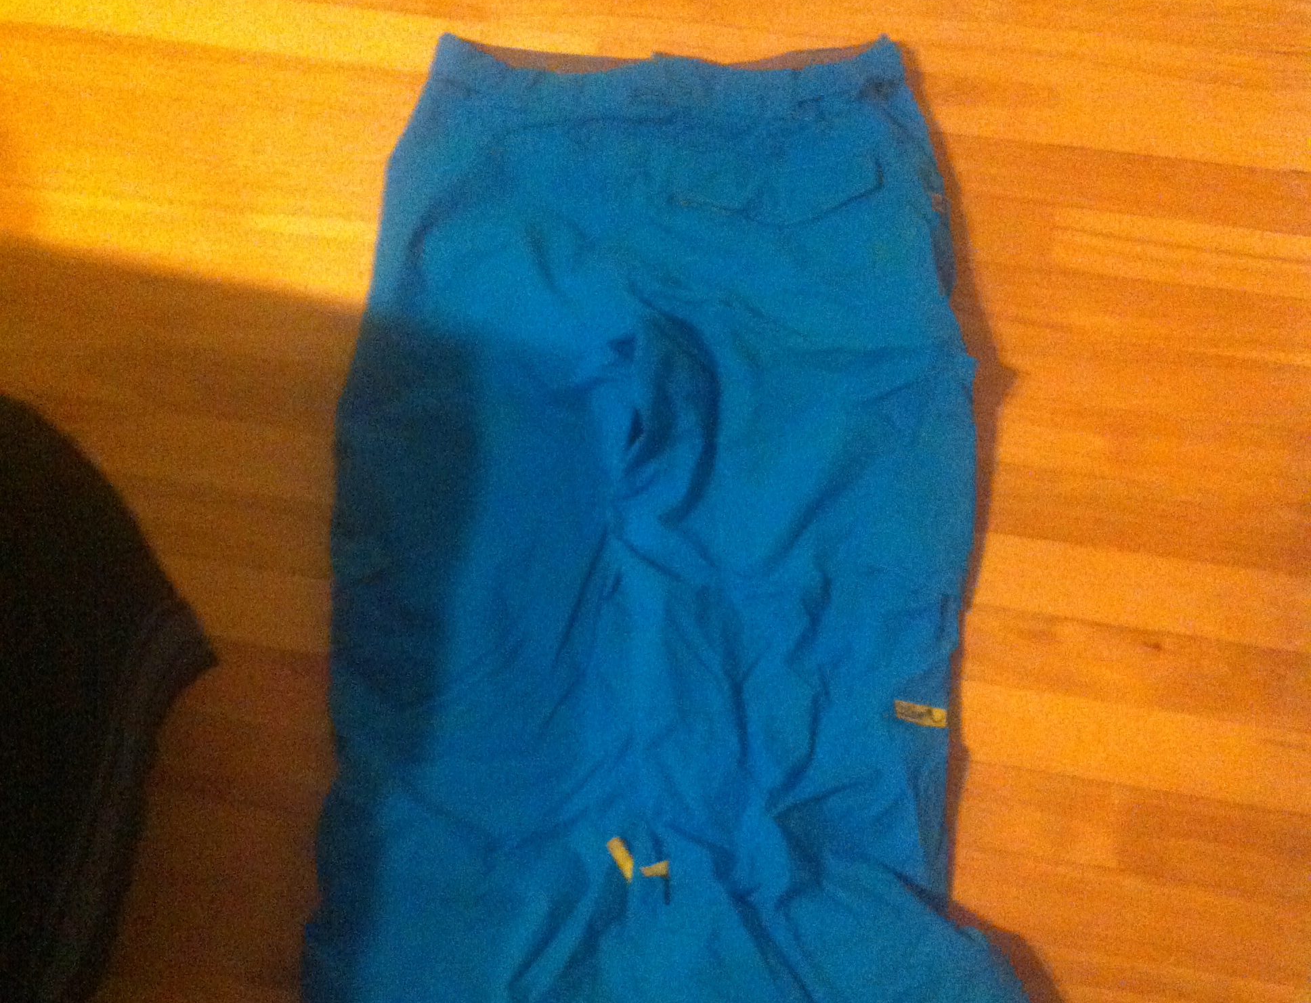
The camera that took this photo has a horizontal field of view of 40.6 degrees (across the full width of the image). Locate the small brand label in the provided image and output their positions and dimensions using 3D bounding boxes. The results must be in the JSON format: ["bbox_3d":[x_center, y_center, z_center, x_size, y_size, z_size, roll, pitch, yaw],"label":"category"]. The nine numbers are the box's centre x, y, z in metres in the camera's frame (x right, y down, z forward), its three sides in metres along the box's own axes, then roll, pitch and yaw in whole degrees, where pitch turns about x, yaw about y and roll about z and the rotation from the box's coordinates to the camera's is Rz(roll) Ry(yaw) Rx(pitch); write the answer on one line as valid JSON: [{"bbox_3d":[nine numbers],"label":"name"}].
[{"bbox_3d":[0.180,0.144,1.197,0.036,0.003,0.013,12,66,-1],"label":"small brand label"}]

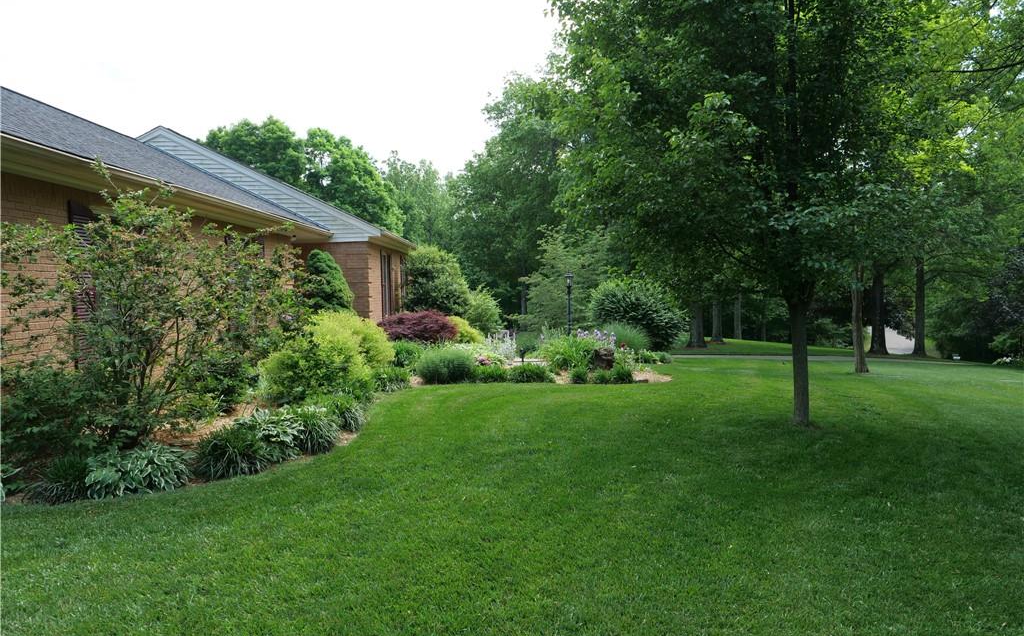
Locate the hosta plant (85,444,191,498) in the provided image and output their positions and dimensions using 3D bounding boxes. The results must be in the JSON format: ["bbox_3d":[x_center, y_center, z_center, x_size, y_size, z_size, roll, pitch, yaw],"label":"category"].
[{"bbox_3d":[-2.938,1.152,5.569,0.800,0.360,0.660,-2,4,-26],"label":"hosta plant"}]

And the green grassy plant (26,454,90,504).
[{"bbox_3d":[-3.442,1.177,5.400,0.500,0.310,0.480,0,3,0],"label":"green grassy plant"}]

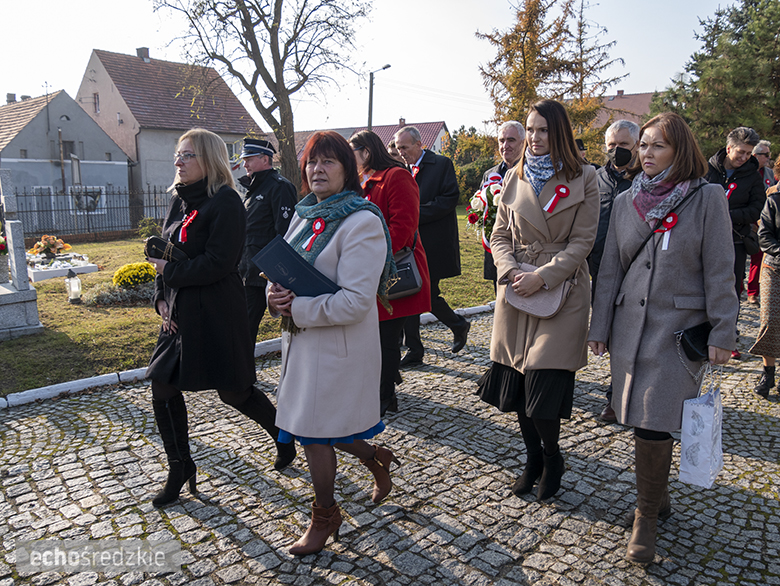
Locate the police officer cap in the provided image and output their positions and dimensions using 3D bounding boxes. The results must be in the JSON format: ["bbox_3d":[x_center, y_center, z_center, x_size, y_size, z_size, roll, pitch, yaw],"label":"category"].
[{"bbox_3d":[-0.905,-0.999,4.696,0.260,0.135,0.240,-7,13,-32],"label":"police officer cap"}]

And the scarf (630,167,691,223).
[{"bbox_3d":[0.966,-0.357,2.426,0.220,0.205,0.210,8,14,38],"label":"scarf"}]

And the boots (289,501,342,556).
[{"bbox_3d":[-0.292,0.913,2.655,0.225,0.185,0.090,-5,12,-32],"label":"boots"}]

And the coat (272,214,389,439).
[{"bbox_3d":[-0.236,0.082,2.662,0.410,0.890,0.490,-10,15,-43],"label":"coat"}]

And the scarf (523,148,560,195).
[{"bbox_3d":[0.650,-0.512,2.900,0.190,0.220,0.190,9,13,39],"label":"scarf"}]

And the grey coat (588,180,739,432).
[{"bbox_3d":[1.015,0.036,2.582,0.540,0.920,0.370,8,14,38],"label":"grey coat"}]

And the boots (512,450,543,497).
[{"bbox_3d":[0.644,0.841,3.170,0.090,0.200,0.230,9,13,39],"label":"boots"}]

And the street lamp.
[{"bbox_3d":[-0.650,-10.145,41.844,1.500,7.600,0.350,3,11,14],"label":"street lamp"}]

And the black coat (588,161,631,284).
[{"bbox_3d":[1.352,-0.400,3.950,0.520,0.720,0.330,8,12,33],"label":"black coat"}]

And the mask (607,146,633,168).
[{"bbox_3d":[1.180,-0.697,3.481,0.135,0.115,0.090,9,14,40],"label":"mask"}]

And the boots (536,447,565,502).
[{"bbox_3d":[0.747,0.839,3.140,0.088,0.195,0.225,10,14,41],"label":"boots"}]

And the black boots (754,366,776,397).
[{"bbox_3d":[2.490,0.582,4.486,0.230,0.195,0.095,-10,15,-43],"label":"black boots"}]

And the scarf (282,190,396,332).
[{"bbox_3d":[-0.202,-0.127,2.560,0.340,0.550,0.330,-9,14,-43],"label":"scarf"}]

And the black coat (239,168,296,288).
[{"bbox_3d":[-0.779,-0.416,4.300,0.340,0.760,0.500,-5,12,-31],"label":"black coat"}]

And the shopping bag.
[{"bbox_3d":[1.158,0.497,2.526,0.115,0.430,0.140,7,13,32],"label":"shopping bag"}]

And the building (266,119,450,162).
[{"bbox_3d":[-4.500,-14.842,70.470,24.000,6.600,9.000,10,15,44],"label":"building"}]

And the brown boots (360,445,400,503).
[{"bbox_3d":[-0.041,0.822,3.080,0.180,0.220,0.090,36,-11,-32],"label":"brown boots"}]

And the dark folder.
[{"bbox_3d":[-0.356,-0.073,2.585,0.220,0.310,0.012,-37,19,45],"label":"dark folder"}]

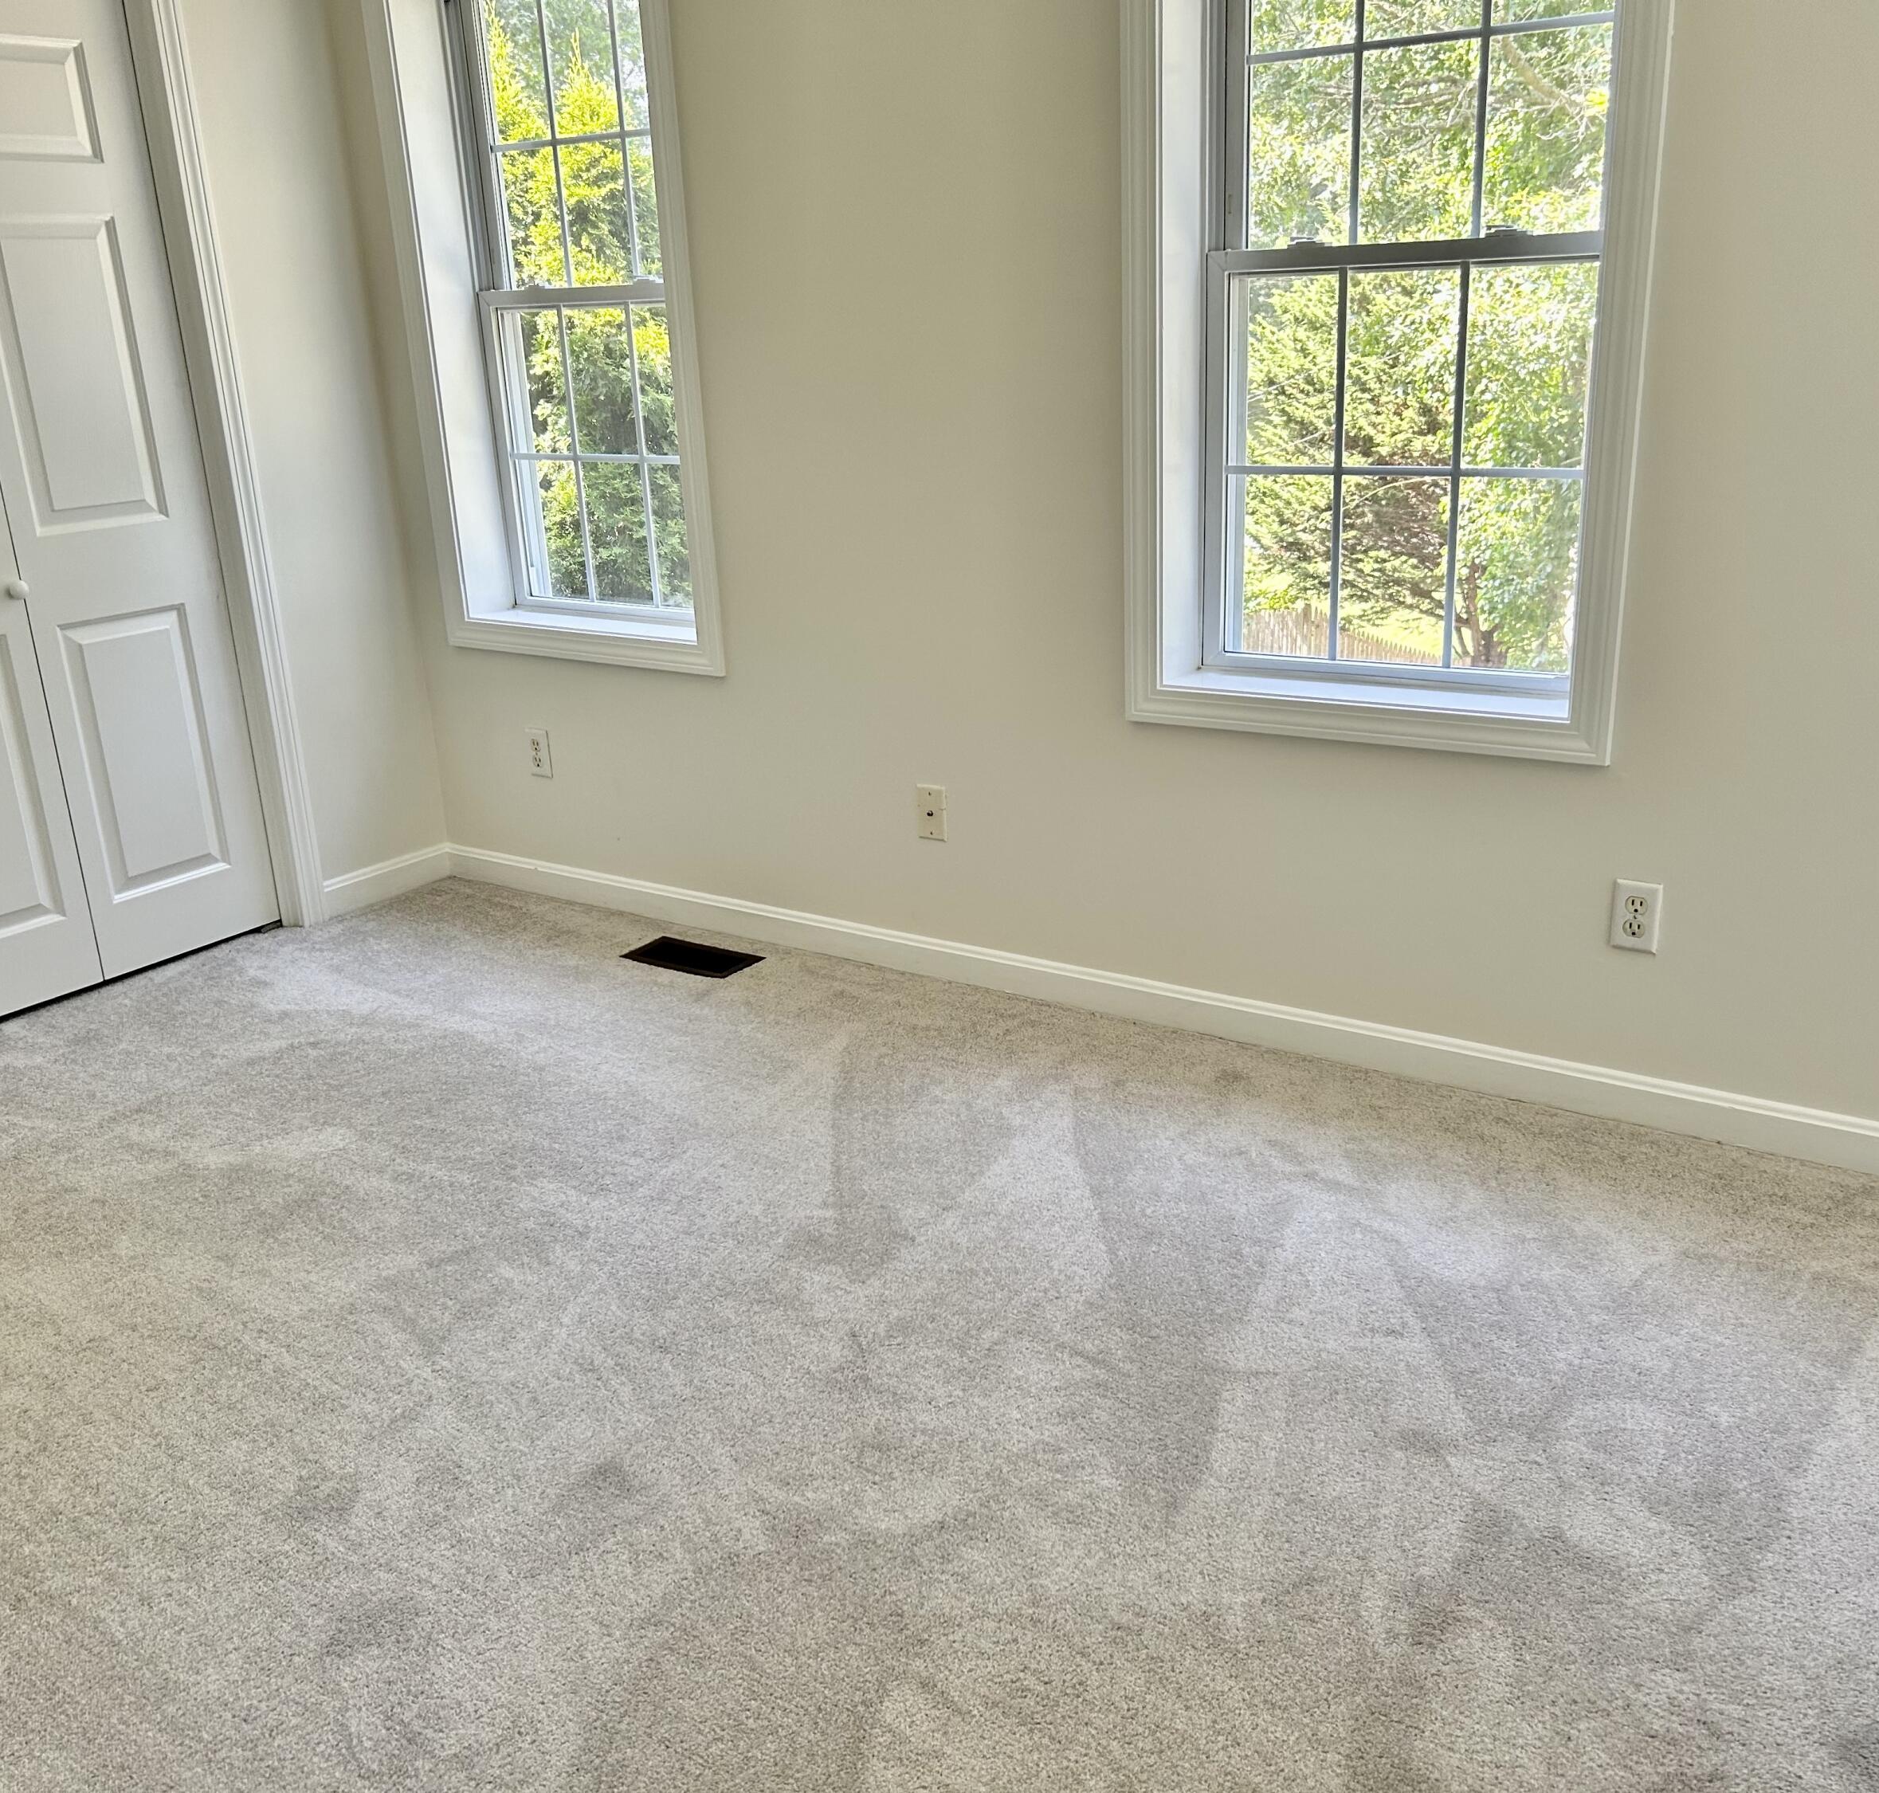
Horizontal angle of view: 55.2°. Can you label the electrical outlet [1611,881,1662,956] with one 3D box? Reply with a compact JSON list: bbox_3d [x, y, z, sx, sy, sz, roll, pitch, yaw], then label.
[{"bbox_3d":[1.114,0.034,2.873,0.071,0.115,0.008,10,23,33],"label":"electrical outlet"}]

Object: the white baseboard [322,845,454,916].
[{"bbox_3d":[-1.356,-0.040,4.414,0.014,0.090,0.382,10,23,33],"label":"white baseboard"}]

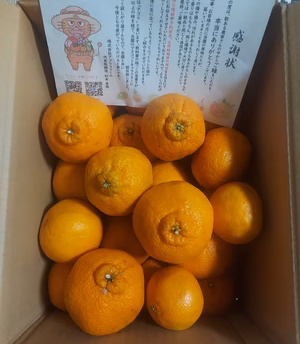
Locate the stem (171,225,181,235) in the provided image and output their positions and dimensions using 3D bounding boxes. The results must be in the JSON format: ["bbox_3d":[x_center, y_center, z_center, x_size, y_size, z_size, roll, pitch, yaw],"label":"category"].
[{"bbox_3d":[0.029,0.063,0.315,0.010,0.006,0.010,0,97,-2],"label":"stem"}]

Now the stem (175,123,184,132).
[{"bbox_3d":[0.037,-0.056,0.360,0.011,0.006,0.011,0,96,-4],"label":"stem"}]

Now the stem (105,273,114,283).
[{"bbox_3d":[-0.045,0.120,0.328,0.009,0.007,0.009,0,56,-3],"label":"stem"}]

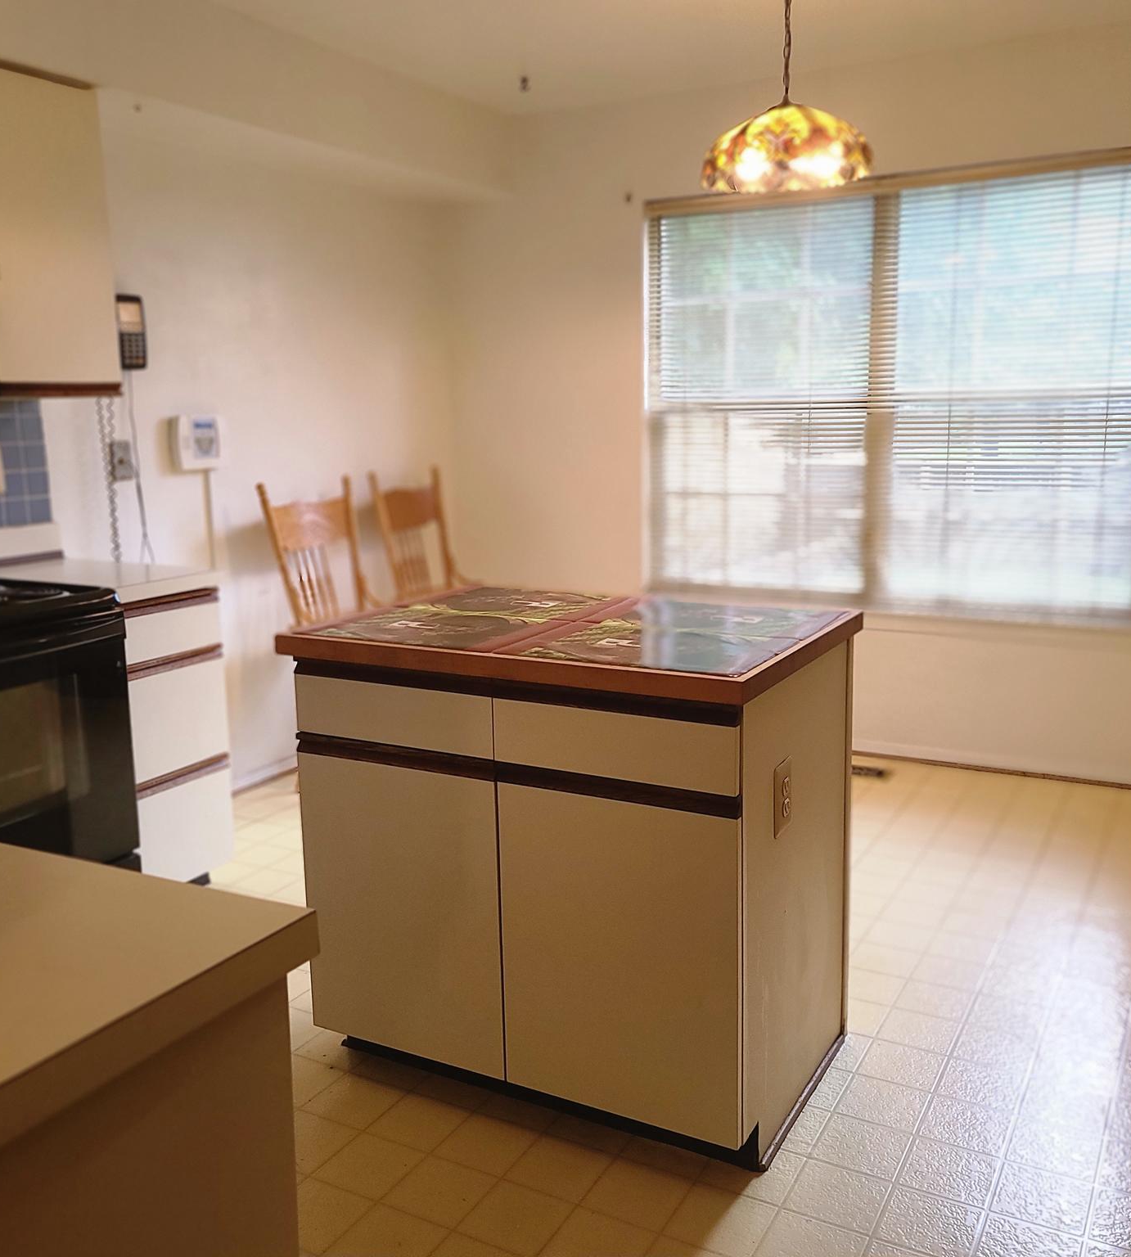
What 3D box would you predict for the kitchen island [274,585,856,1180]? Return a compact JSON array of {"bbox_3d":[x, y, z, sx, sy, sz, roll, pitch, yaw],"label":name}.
[{"bbox_3d":[0.034,0.431,2.428,0.940,0.895,0.705,5,12,28],"label":"kitchen island"}]

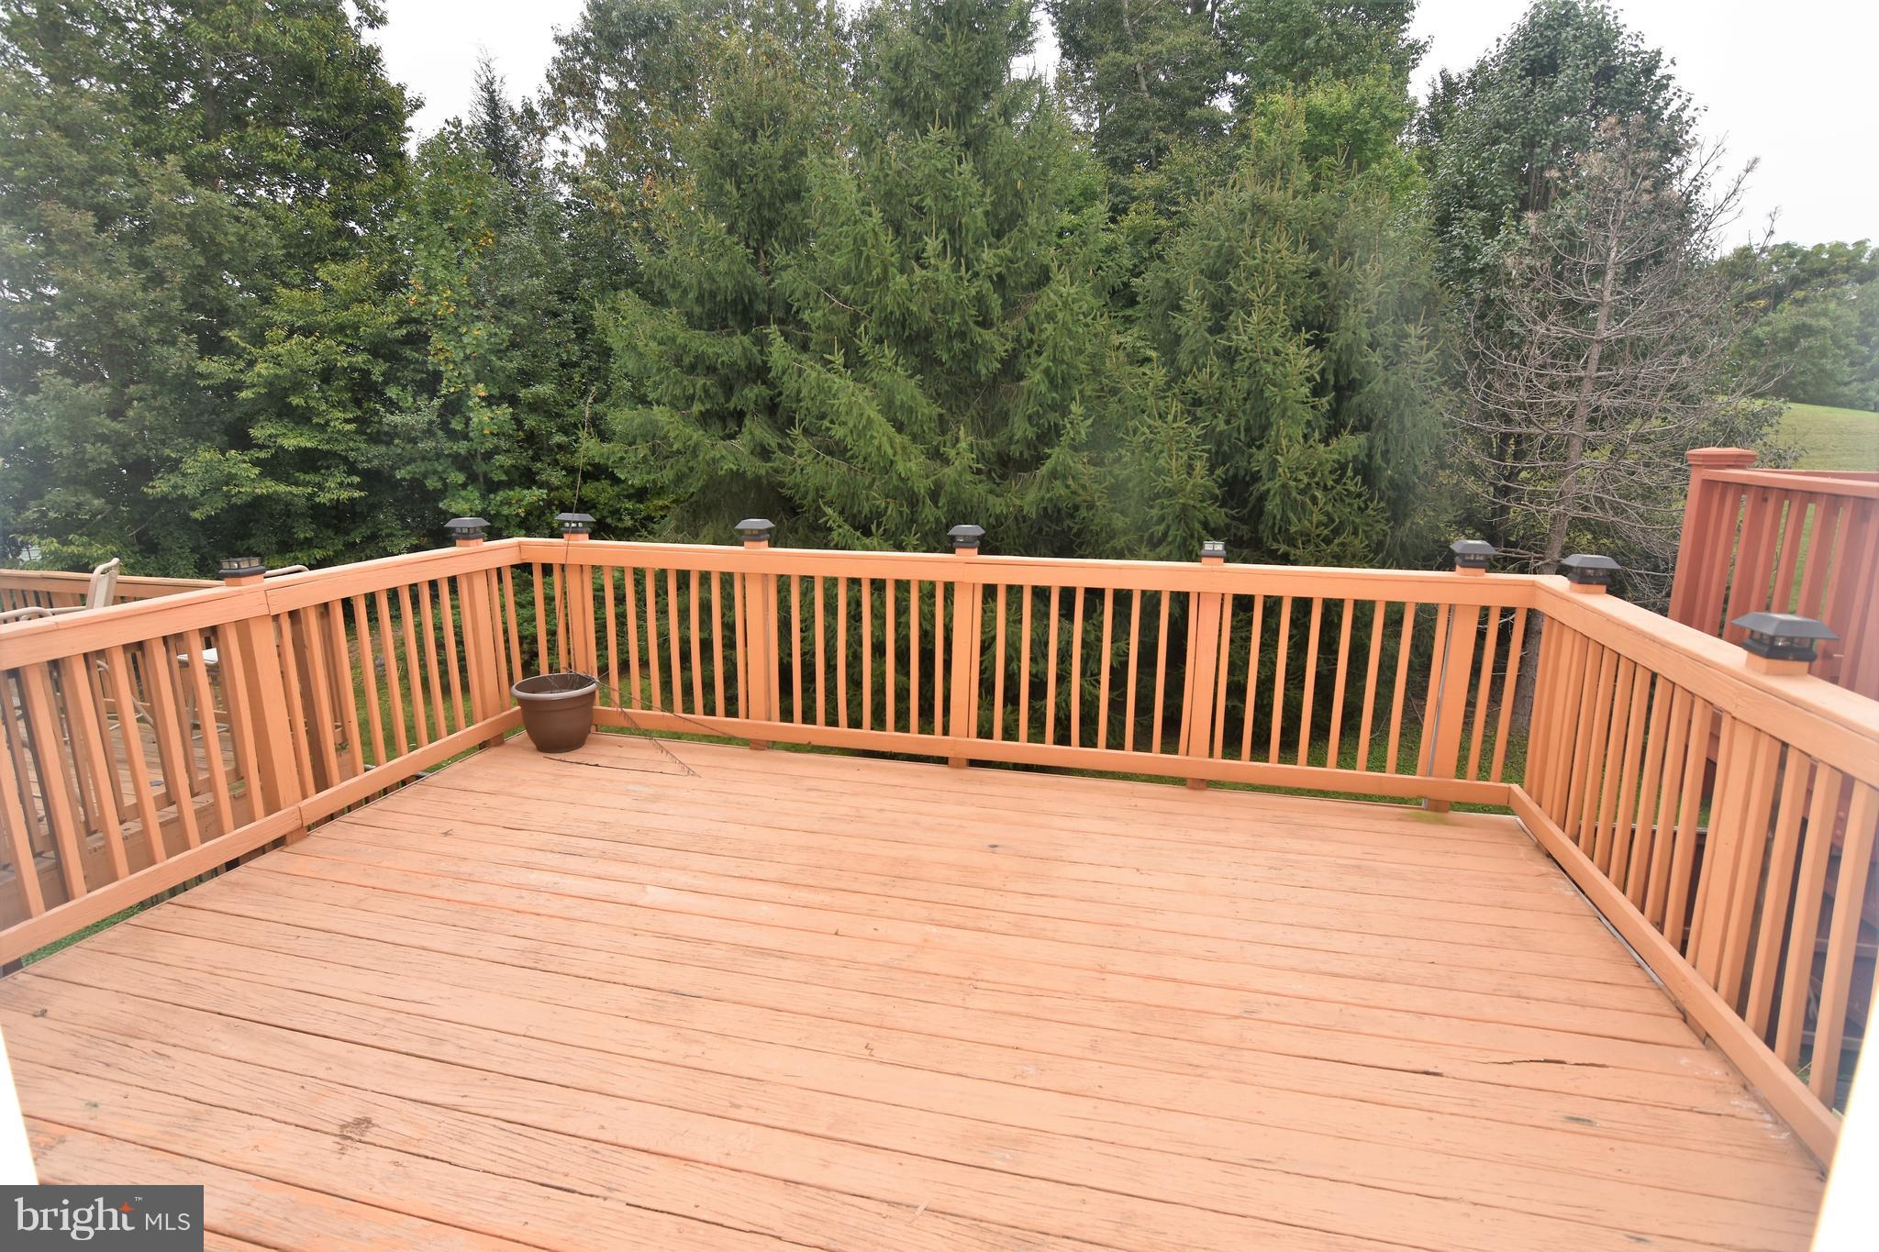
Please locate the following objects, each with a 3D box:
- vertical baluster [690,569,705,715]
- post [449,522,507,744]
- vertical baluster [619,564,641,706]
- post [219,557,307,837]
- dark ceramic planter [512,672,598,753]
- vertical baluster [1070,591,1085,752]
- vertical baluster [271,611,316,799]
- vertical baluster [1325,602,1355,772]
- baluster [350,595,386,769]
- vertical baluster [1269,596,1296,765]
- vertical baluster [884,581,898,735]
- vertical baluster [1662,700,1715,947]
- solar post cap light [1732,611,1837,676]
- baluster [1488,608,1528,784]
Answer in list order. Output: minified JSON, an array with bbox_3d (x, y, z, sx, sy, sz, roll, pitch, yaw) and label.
[{"bbox_3d":[-1.195,0.086,4.137,0.036,0.769,0.036,3,13,12],"label":"vertical baluster"},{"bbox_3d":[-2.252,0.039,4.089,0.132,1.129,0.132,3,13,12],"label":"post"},{"bbox_3d":[-1.621,0.070,4.420,0.038,0.820,0.038,3,13,13],"label":"vertical baluster"},{"bbox_3d":[-2.595,0.312,3.224,0.105,1.142,0.105,3,13,13],"label":"post"},{"bbox_3d":[-1.926,0.468,4.236,0.394,0.305,0.394,3,13,12],"label":"dark ceramic planter"},{"bbox_3d":[0.637,0.192,3.819,0.038,0.867,0.038,3,11,12],"label":"vertical baluster"},{"bbox_3d":[-2.582,0.311,3.359,0.038,0.820,0.038,3,13,13],"label":"vertical baluster"},{"bbox_3d":[1.685,0.247,3.522,0.036,0.769,0.036,3,13,12],"label":"vertical baluster"},{"bbox_3d":[-2.505,0.238,3.679,0.038,0.820,0.038,3,13,13],"label":"baluster"},{"bbox_3d":[1.512,0.245,3.716,0.038,0.820,0.038,3,13,13],"label":"vertical baluster"},{"bbox_3d":[-0.240,0.148,4.106,0.038,0.820,0.038,3,13,13],"label":"vertical baluster"},{"bbox_3d":[2.056,0.525,2.297,0.036,0.771,0.036,0,12,17],"label":"vertical baluster"},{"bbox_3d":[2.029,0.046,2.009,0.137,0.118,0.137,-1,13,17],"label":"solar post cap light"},{"bbox_3d":[2.390,0.297,3.508,0.038,0.820,0.038,3,13,13],"label":"baluster"}]

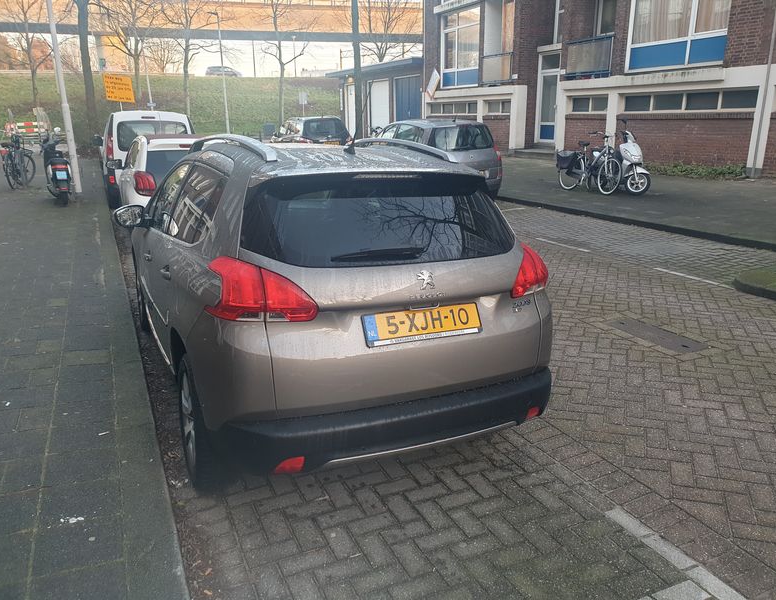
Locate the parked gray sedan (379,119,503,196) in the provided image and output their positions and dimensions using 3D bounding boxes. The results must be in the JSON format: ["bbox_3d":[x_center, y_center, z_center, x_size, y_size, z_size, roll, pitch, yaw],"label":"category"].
[{"bbox_3d":[0.730,-3.120,13.250,1.810,1.620,4.270,-9,18,-25],"label":"parked gray sedan"}]

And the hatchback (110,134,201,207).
[{"bbox_3d":[-2.930,-1.560,8.400,1.640,1.470,3.600,-8,18,-24],"label":"hatchback"}]

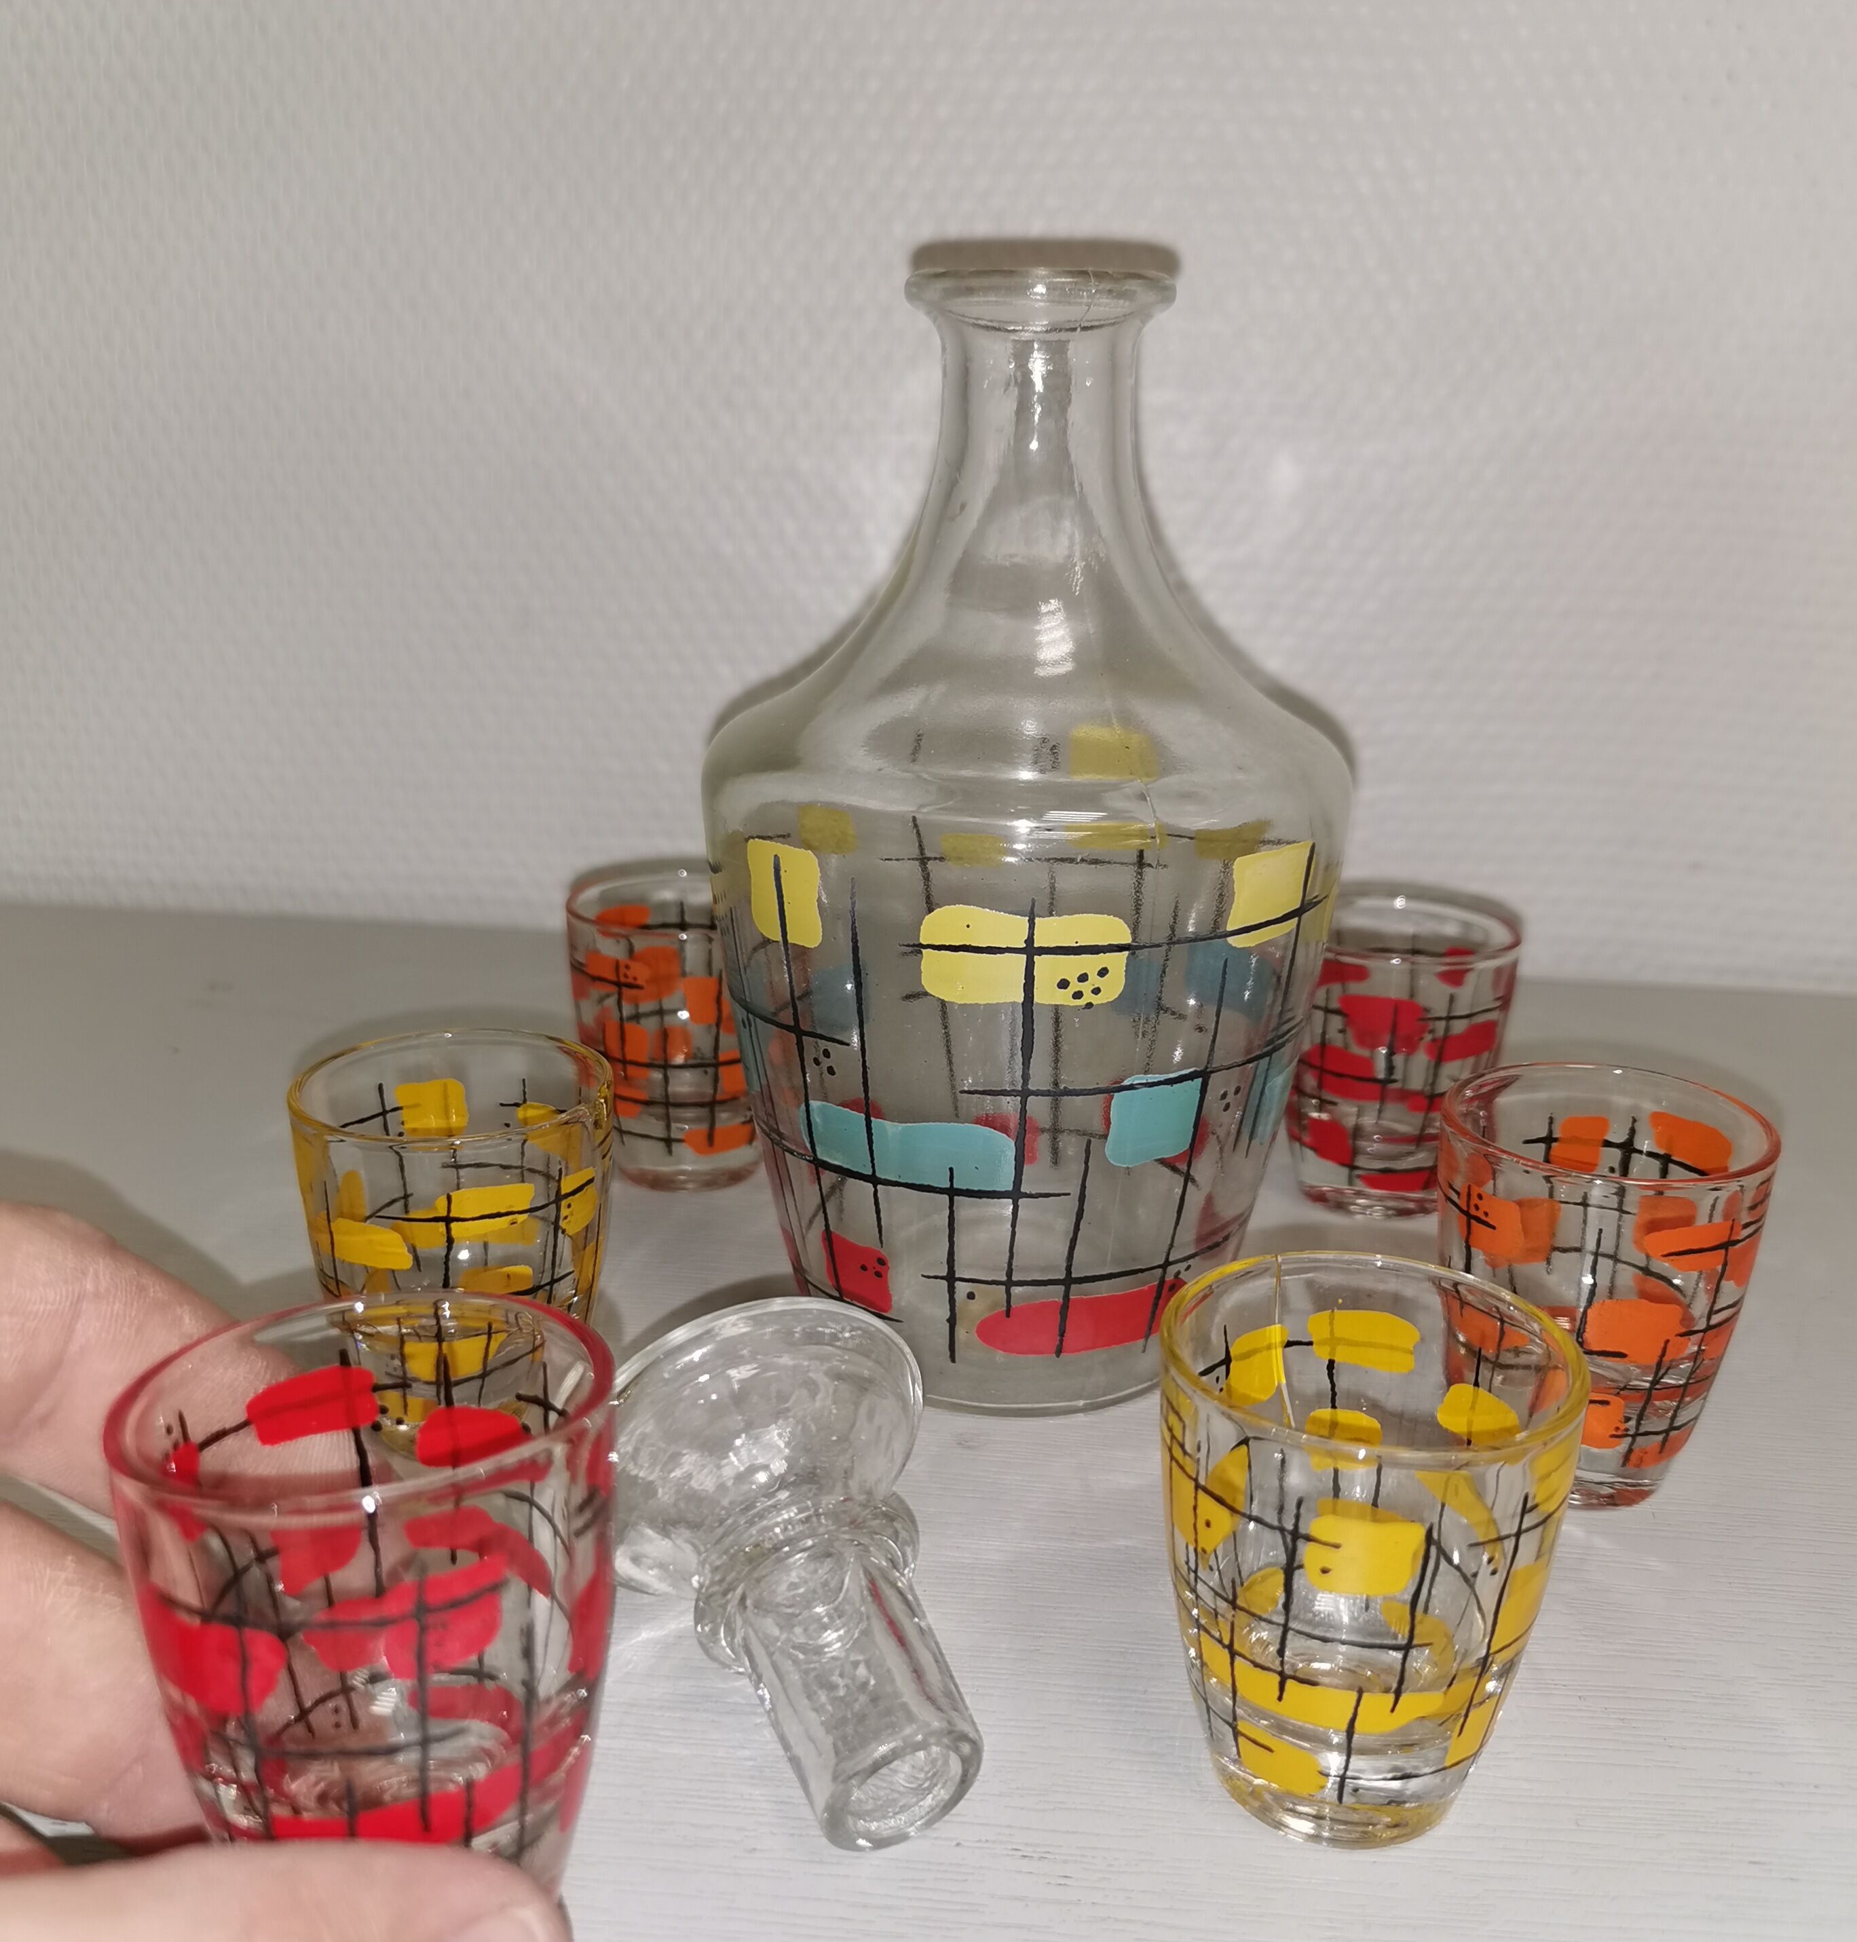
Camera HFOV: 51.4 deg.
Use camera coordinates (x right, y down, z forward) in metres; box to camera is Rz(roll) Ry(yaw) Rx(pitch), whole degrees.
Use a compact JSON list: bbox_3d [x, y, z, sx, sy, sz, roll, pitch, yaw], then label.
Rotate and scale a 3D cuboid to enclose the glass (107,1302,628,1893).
[{"bbox_3d":[-0.050,0.063,0.178,0.044,0.052,0.044,-1,15,0],"label":"glass"}]

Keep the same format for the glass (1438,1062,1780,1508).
[{"bbox_3d":[0.093,0.045,0.272,0.044,0.052,0.044,1,17,0],"label":"glass"}]

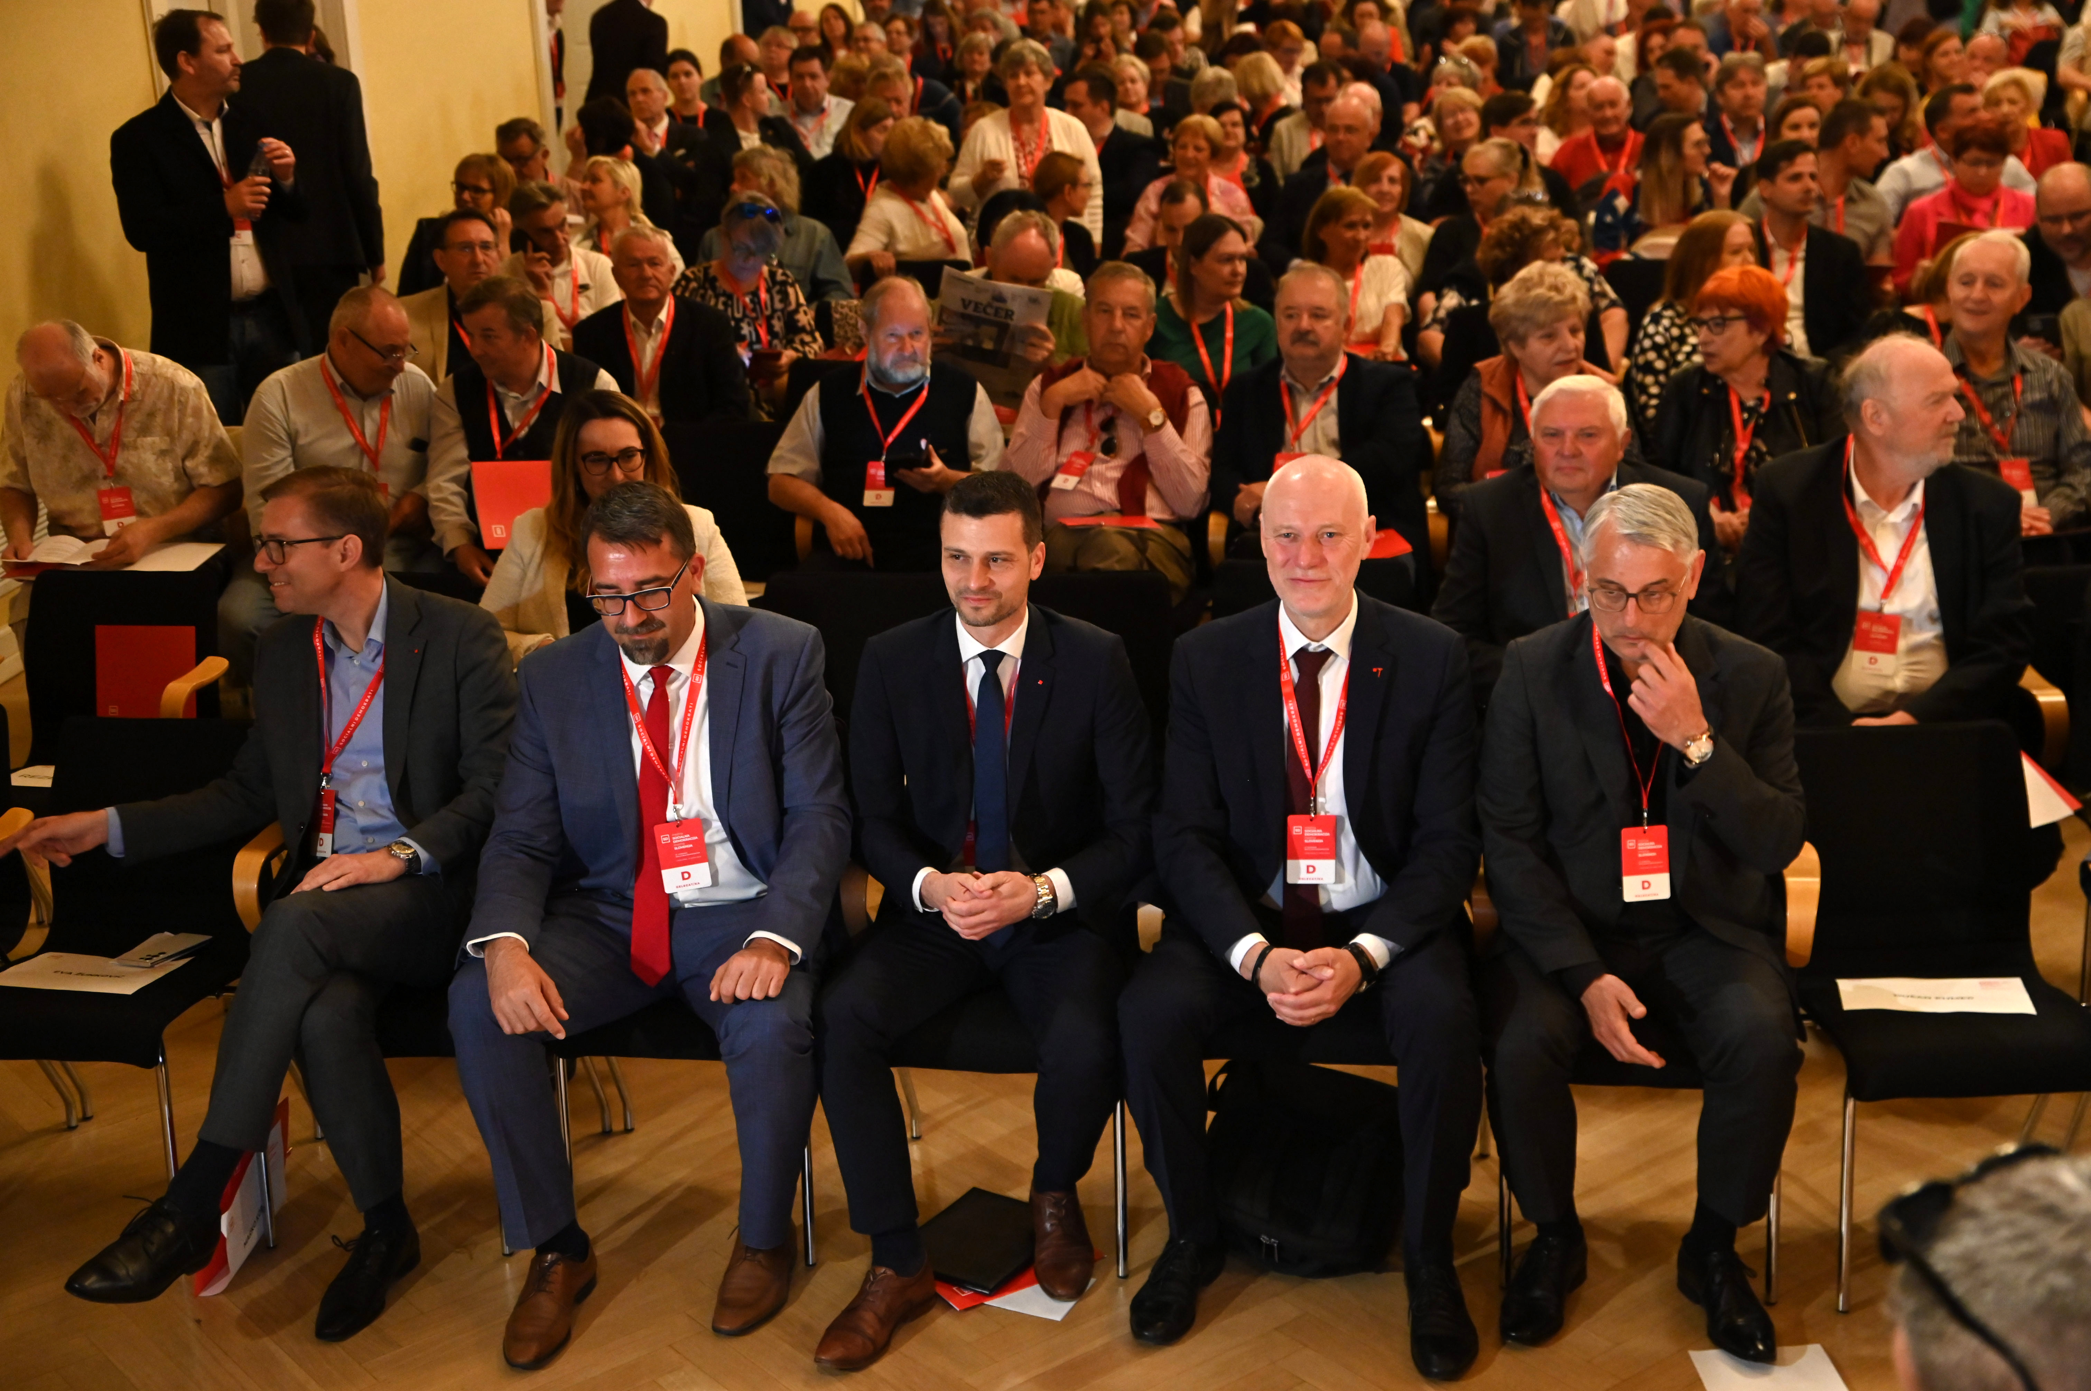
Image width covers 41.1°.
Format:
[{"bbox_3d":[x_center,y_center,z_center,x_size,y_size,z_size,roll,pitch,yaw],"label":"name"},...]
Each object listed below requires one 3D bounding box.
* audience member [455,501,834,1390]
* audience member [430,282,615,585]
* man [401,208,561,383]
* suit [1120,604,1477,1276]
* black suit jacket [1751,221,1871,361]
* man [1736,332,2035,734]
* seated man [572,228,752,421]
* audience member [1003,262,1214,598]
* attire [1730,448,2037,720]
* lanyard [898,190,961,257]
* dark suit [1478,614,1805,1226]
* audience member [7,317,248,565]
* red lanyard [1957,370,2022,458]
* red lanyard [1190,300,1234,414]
[{"bbox_3d":[-0.623,0.323,4.437,0.610,1.280,0.760,-1,18,5],"label":"audience member"},{"bbox_3d":[-1.237,-0.269,6.351,0.530,1.270,0.780,2,18,11],"label":"audience member"},{"bbox_3d":[-1.489,-0.633,7.418,0.540,1.300,0.720,0,18,7],"label":"man"},{"bbox_3d":[0.399,0.351,4.289,0.560,0.980,0.620,0,18,8],"label":"suit"},{"bbox_3d":[2.001,-0.941,7.482,0.500,0.680,0.420,-2,18,1],"label":"black suit jacket"},{"bbox_3d":[1.640,0.017,5.373,0.590,1.340,0.820,1,17,5],"label":"man"},{"bbox_3d":[-1.059,-0.567,7.430,0.540,1.320,0.820,0,17,3],"label":"seated man"},{"bbox_3d":[0.155,-0.334,6.618,0.550,1.320,0.820,0,17,4],"label":"audience member"},{"bbox_3d":[1.537,-0.161,5.131,0.540,0.640,0.420,2,18,11],"label":"attire"},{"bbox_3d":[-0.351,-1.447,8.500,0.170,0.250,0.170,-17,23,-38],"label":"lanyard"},{"bbox_3d":[0.902,0.342,4.235,0.510,0.880,0.640,0,18,8],"label":"dark suit"},{"bbox_3d":[-2.192,-0.236,6.460,0.620,1.220,0.800,-1,18,5],"label":"audience member"},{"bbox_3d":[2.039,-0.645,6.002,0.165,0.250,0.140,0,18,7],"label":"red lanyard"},{"bbox_3d":[0.466,-0.919,7.695,0.130,0.350,0.130,0,17,4],"label":"red lanyard"}]

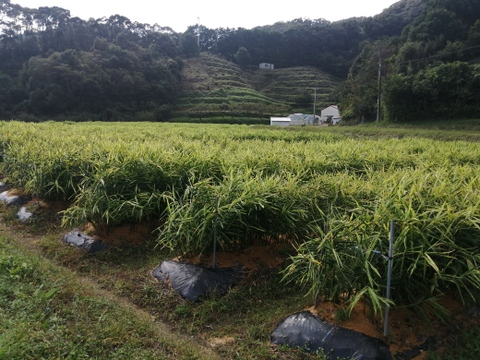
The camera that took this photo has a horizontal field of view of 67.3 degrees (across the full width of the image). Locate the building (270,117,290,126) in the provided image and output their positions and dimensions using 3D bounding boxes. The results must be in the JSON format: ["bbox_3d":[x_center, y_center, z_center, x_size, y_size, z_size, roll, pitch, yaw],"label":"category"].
[{"bbox_3d":[10.804,-15.284,95.000,5.000,2.400,3.500,-1,9,-6],"label":"building"}]

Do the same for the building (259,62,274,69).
[{"bbox_3d":[12.266,-52.086,165.000,6.400,2.500,3.000,-4,10,-25],"label":"building"}]

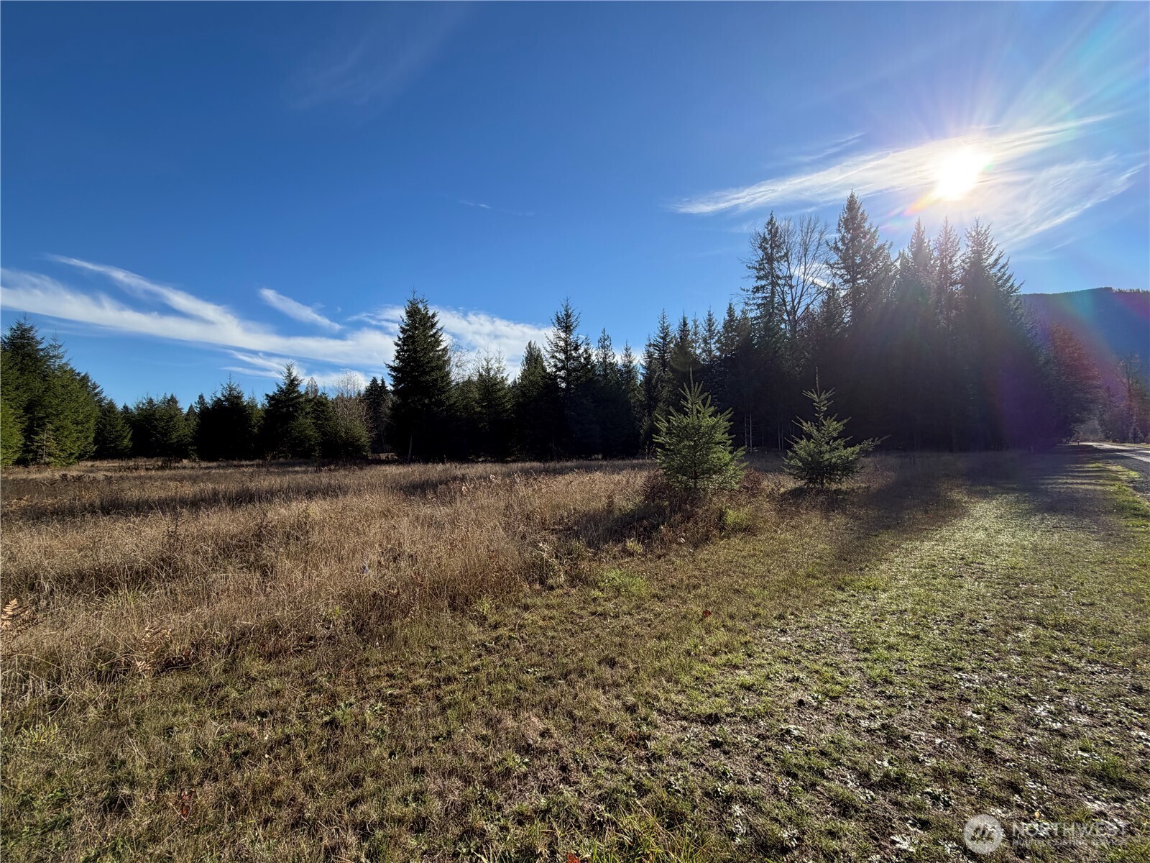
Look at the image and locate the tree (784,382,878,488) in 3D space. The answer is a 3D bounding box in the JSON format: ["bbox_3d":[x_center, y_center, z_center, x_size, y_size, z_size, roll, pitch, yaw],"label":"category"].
[{"bbox_3d":[7.500,0.040,13.800,2.600,3.300,2.500,-1,-1,29],"label":"tree"}]

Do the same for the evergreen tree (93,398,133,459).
[{"bbox_3d":[-45.800,-0.130,46.000,3.600,6.200,3.600,0,-2,-45],"label":"evergreen tree"}]

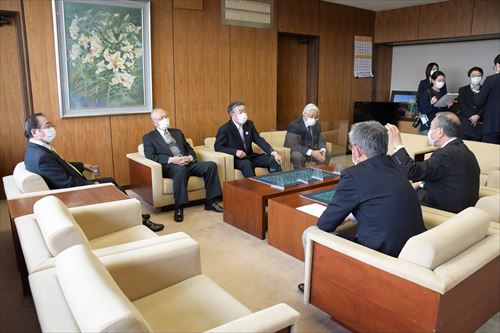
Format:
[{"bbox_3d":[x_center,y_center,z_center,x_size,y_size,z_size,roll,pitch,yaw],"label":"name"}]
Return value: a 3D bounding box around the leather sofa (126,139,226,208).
[{"bbox_3d":[-0.876,0.056,4.325,0.873,0.608,0.802,-8,14,-37],"label":"leather sofa"}]

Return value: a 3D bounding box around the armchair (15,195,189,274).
[{"bbox_3d":[-0.897,0.530,2.261,0.821,0.707,0.860,-8,14,-35],"label":"armchair"}]

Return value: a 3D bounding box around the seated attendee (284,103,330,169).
[{"bbox_3d":[0.822,-0.342,5.487,0.593,1.137,0.969,-8,14,-35],"label":"seated attendee"}]

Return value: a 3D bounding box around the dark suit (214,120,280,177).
[{"bbox_3d":[-0.025,-0.143,4.581,0.725,0.791,0.774,-8,14,-37],"label":"dark suit"}]

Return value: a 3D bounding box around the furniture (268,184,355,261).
[{"bbox_3d":[0.892,0.407,3.182,1.431,0.369,0.578,-8,14,-37],"label":"furniture"}]

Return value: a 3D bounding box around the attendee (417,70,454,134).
[{"bbox_3d":[2.778,-0.602,5.688,0.494,1.612,0.415,-3,12,-16],"label":"attendee"}]

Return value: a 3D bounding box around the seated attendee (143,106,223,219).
[{"bbox_3d":[-0.807,-0.092,4.288,0.613,1.098,1.068,-8,14,-35],"label":"seated attendee"}]

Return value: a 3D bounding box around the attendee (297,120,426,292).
[{"bbox_3d":[0.651,0.317,2.222,0.613,1.177,0.910,-7,14,-32],"label":"attendee"}]

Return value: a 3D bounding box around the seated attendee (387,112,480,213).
[{"bbox_3d":[1.321,0.130,2.768,0.677,1.074,0.774,-8,14,-37],"label":"seated attendee"}]

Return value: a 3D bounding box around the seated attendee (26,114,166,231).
[{"bbox_3d":[-1.429,0.073,3.391,1.068,1.127,0.613,-8,14,-35],"label":"seated attendee"}]

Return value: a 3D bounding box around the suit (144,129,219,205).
[{"bbox_3d":[-0.745,-0.027,4.086,0.687,0.743,0.842,-8,14,-37],"label":"suit"}]

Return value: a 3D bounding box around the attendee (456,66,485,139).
[{"bbox_3d":[3.177,-0.632,5.449,0.500,1.577,0.320,6,12,27],"label":"attendee"}]

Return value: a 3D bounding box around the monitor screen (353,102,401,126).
[{"bbox_3d":[2.131,-0.854,6.250,0.758,0.455,0.070,1,11,6],"label":"monitor screen"}]

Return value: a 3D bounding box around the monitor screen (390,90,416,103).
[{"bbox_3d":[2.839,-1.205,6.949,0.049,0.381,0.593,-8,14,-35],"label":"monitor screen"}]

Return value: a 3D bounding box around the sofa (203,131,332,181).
[{"bbox_3d":[0.263,-0.113,5.373,1.899,0.722,0.811,-8,14,-35],"label":"sofa"}]

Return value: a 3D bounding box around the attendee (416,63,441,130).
[{"bbox_3d":[2.547,-0.663,5.454,0.460,1.630,0.320,1,11,6],"label":"attendee"}]

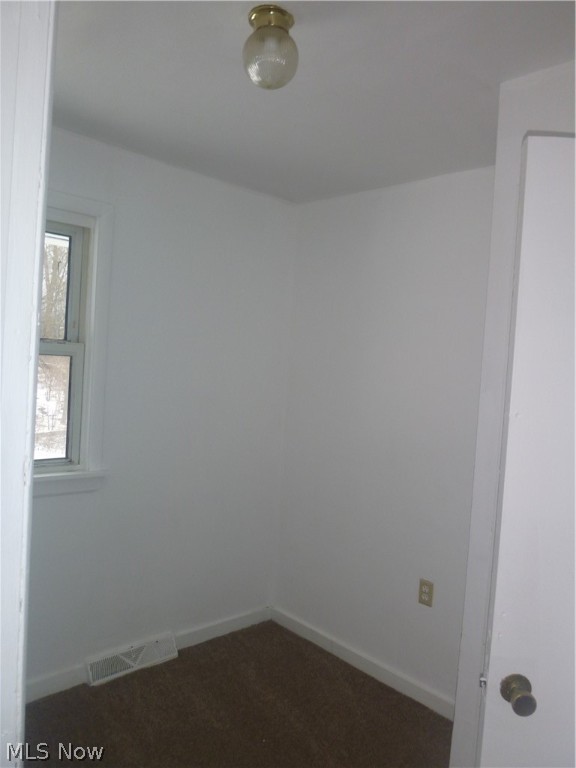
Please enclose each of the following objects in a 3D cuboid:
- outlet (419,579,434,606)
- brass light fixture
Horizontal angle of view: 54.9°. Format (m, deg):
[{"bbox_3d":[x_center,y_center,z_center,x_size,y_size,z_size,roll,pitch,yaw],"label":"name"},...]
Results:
[{"bbox_3d":[0.645,0.979,2.595,0.071,0.115,0.010,6,4,44],"label":"outlet"},{"bbox_3d":[-0.049,-0.881,1.480,0.150,0.178,0.150,4,3,0],"label":"brass light fixture"}]

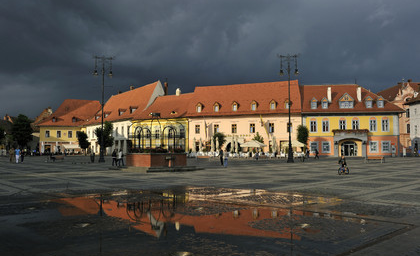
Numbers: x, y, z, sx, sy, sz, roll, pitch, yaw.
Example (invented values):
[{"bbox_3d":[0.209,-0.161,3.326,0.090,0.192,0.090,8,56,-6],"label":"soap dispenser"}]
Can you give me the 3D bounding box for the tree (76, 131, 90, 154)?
[{"bbox_3d":[-31.854,3.832,93.934,3.600,6.400,3.600,0,-3,0],"label":"tree"}]

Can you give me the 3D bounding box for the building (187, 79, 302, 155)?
[{"bbox_3d":[9.909,-2.046,93.623,27.090,17.900,15.000,-1,-3,21],"label":"building"}]

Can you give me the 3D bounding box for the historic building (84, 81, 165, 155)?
[{"bbox_3d":[-24.476,-1.875,116.037,16.000,20.400,31.600,3,-4,-40],"label":"historic building"}]

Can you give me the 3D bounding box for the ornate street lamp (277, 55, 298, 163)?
[{"bbox_3d":[9.690,-2.263,45.702,2.500,13.100,0.800,0,-3,0],"label":"ornate street lamp"}]

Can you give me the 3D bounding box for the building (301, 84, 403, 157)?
[{"bbox_3d":[31.406,-1.619,87.909,20.660,16.400,15.000,0,-3,7],"label":"building"}]

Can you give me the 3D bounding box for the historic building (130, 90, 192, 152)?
[{"bbox_3d":[-9.965,-0.765,101.183,17.200,16.200,13.000,-2,-4,28],"label":"historic building"}]

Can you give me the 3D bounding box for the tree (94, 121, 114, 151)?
[{"bbox_3d":[-22.222,2.275,77.996,4.300,7.600,4.300,0,-3,0],"label":"tree"}]

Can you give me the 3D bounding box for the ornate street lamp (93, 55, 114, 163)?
[{"bbox_3d":[-13.434,-2.377,47.211,2.500,13.500,0.800,0,-3,-8],"label":"ornate street lamp"}]

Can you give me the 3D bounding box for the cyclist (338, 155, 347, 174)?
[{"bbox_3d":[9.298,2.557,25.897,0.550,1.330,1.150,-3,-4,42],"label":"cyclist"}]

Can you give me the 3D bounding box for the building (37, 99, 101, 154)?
[{"bbox_3d":[-46.633,-0.102,124.326,15.690,18.300,15.000,1,-3,-12],"label":"building"}]

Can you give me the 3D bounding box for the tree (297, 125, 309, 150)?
[{"bbox_3d":[18.167,2.511,72.975,2.400,6.500,2.400,0,-3,0],"label":"tree"}]

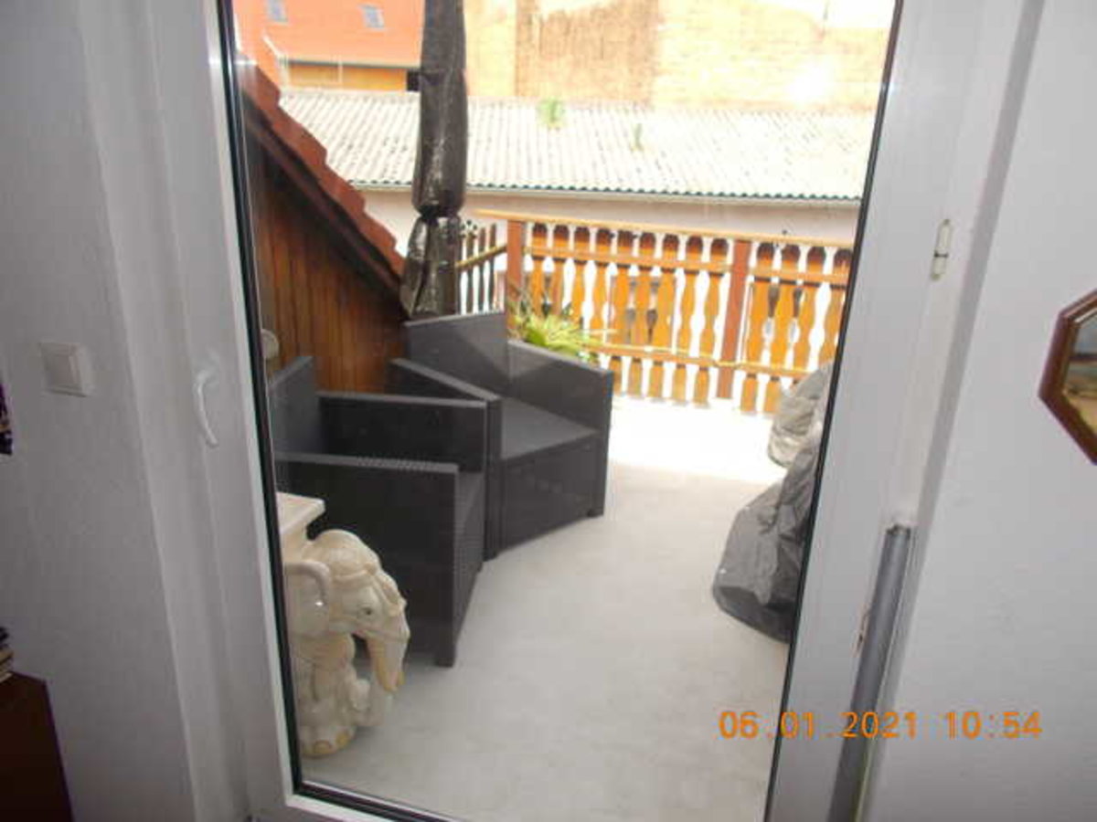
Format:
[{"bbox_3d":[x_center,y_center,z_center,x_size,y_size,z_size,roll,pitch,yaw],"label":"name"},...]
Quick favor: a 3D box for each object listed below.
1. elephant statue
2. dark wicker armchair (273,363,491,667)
[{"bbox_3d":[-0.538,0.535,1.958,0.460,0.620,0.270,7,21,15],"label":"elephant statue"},{"bbox_3d":[-0.532,0.270,2.538,0.615,0.720,0.585,3,20,4],"label":"dark wicker armchair"}]

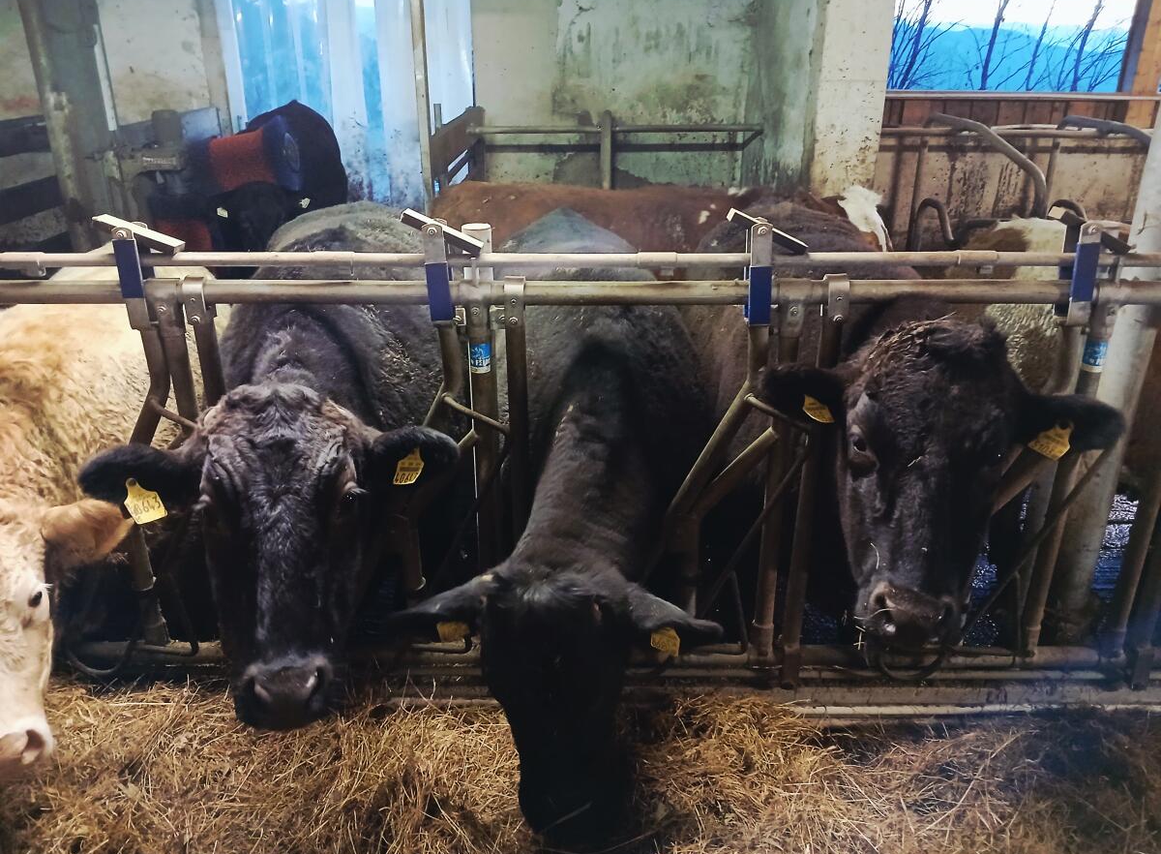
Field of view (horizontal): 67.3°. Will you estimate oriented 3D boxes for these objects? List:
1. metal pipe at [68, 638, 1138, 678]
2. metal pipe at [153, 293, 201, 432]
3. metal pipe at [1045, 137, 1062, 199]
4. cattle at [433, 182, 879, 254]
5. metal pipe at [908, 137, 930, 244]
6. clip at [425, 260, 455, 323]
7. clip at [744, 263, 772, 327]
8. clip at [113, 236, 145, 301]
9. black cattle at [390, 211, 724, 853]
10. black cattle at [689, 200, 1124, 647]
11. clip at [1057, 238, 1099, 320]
[{"bbox_3d":[0.058,0.580,2.210,2.720,0.055,0.055,0,22,0],"label":"metal pipe"},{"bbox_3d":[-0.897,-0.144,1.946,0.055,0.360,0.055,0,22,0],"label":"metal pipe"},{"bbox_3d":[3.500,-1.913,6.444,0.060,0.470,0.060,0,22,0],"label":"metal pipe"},{"bbox_3d":[0.362,-0.499,4.213,2.060,1.310,0.620,2,22,5],"label":"cattle"},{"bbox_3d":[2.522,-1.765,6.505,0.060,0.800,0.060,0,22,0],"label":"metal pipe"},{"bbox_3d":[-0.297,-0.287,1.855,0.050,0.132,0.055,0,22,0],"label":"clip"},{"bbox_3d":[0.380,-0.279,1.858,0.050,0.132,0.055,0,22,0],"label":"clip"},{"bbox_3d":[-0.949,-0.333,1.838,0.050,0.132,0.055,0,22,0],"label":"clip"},{"bbox_3d":[-0.011,0.144,2.618,0.660,1.310,2.320,0,22,0],"label":"black cattle"},{"bbox_3d":[0.680,0.116,2.585,0.660,1.360,2.320,3,22,7],"label":"black cattle"},{"bbox_3d":[1.058,-0.316,1.853,0.055,0.150,0.070,0,22,0],"label":"clip"}]

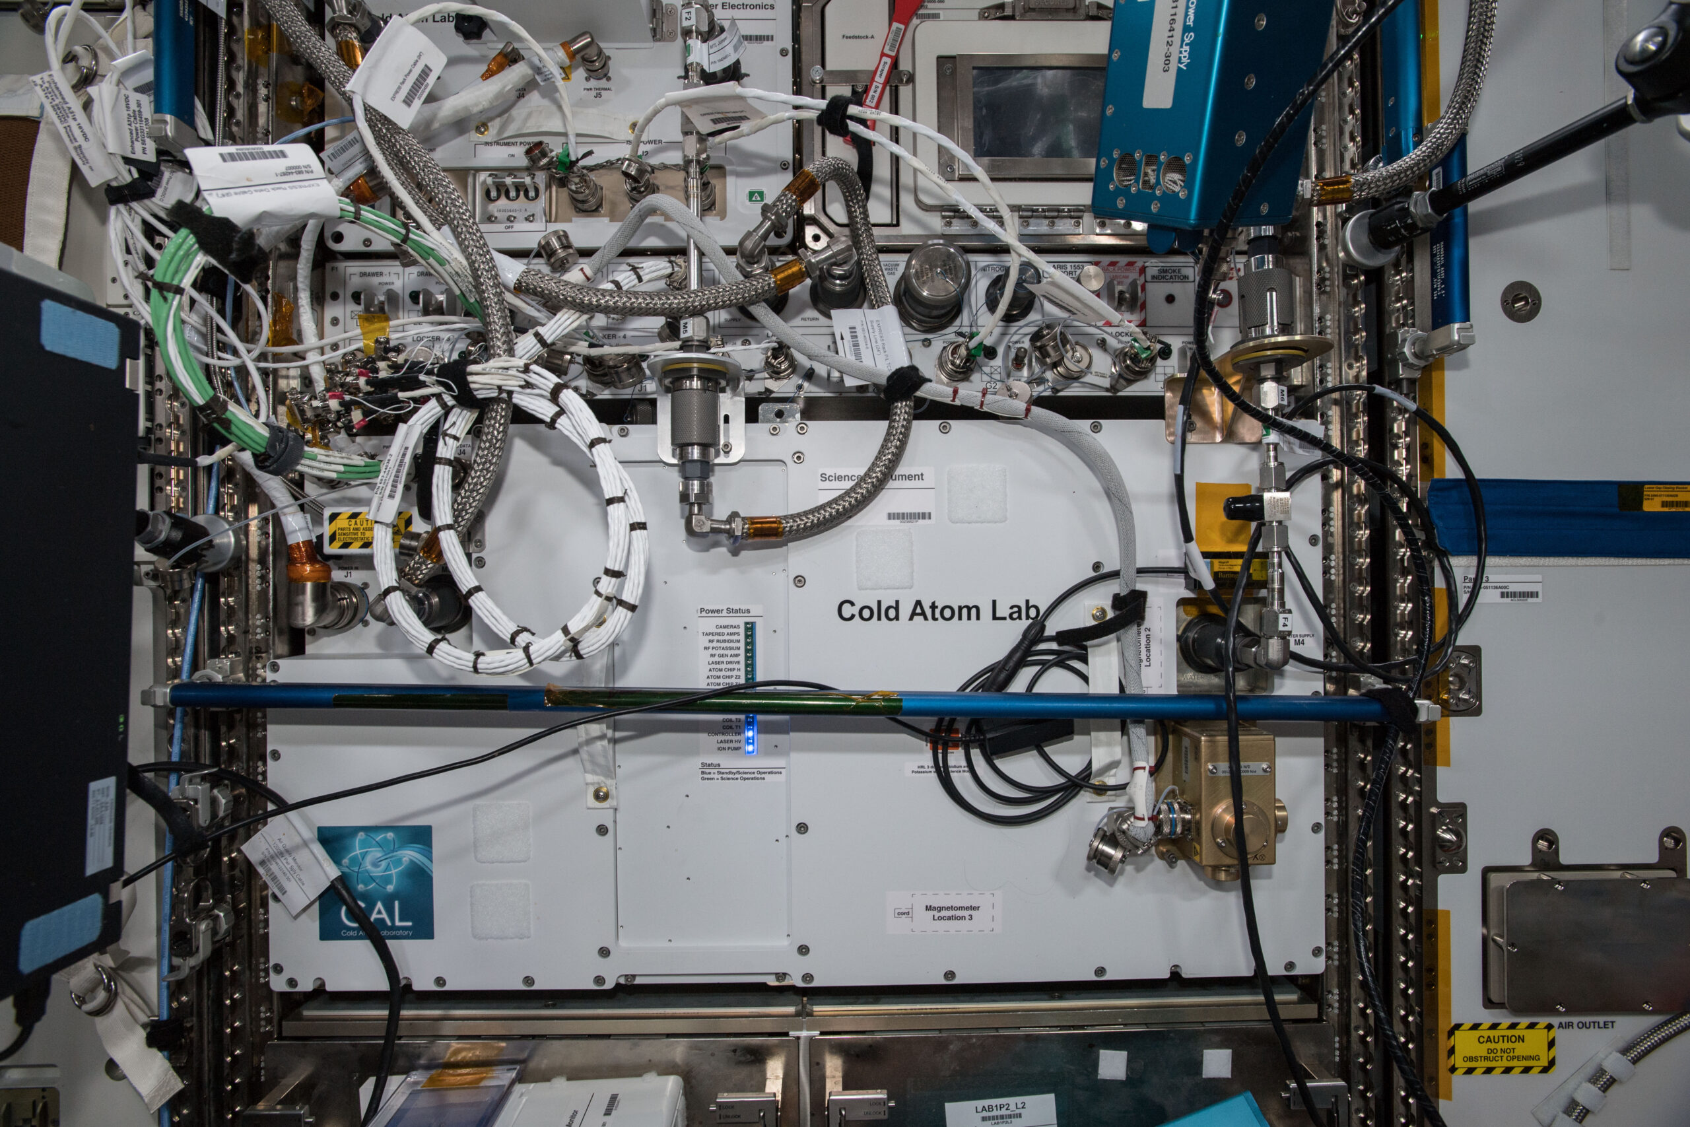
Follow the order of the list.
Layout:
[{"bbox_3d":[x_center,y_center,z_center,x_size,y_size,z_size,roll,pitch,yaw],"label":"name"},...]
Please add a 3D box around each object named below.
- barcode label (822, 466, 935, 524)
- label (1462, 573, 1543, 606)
[{"bbox_3d":[0.028,-0.060,0.831,0.102,0.050,0.001,0,0,-2],"label":"barcode label"},{"bbox_3d":[0.618,0.024,0.882,0.075,0.025,0.001,0,0,-2],"label":"label"}]

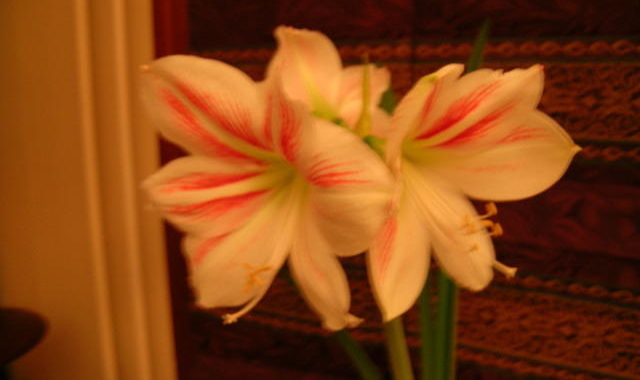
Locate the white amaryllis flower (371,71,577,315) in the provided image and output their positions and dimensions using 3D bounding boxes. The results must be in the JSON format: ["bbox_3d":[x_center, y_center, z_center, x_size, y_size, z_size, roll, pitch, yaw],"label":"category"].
[{"bbox_3d":[0.092,-0.002,0.375,0.130,0.172,0.165,13,18,41],"label":"white amaryllis flower"}]

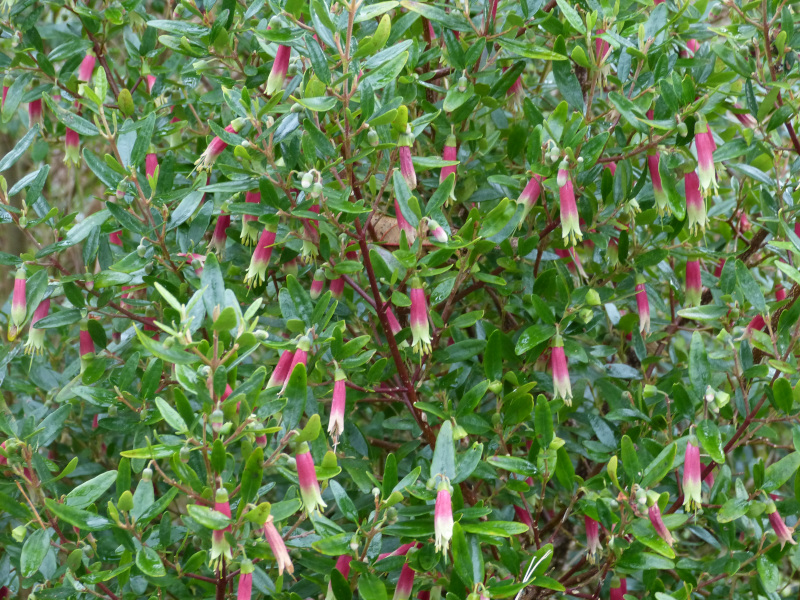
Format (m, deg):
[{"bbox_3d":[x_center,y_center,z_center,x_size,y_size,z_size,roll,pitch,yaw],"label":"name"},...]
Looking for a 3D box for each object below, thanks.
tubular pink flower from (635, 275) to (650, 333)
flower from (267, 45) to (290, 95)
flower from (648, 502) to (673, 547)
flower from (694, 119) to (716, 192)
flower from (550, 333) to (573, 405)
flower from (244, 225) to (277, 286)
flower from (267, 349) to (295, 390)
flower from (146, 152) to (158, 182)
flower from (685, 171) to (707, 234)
[{"bbox_3d":[0.143,0.004,1.400,0.009,0.038,0.009,-4,-6,0],"label":"tubular pink flower"},{"bbox_3d":[-0.076,-0.146,1.500,0.011,0.037,0.011,15,7,0],"label":"flower"},{"bbox_3d":[0.160,0.136,1.460,0.008,0.032,0.008,-23,7,0],"label":"flower"},{"bbox_3d":[0.186,-0.086,1.450,0.012,0.045,0.012,-6,7,0],"label":"flower"},{"bbox_3d":[0.087,0.038,1.290,0.010,0.040,0.010,-6,8,0],"label":"flower"},{"bbox_3d":[-0.075,-0.025,1.300,0.010,0.037,0.010,20,8,0],"label":"flower"},{"bbox_3d":[-0.066,0.037,1.310,0.009,0.031,0.009,28,-17,0],"label":"flower"},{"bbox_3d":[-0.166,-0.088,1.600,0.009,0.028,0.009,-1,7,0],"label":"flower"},{"bbox_3d":[0.159,-0.054,1.290,0.011,0.038,0.011,-4,8,0],"label":"flower"}]

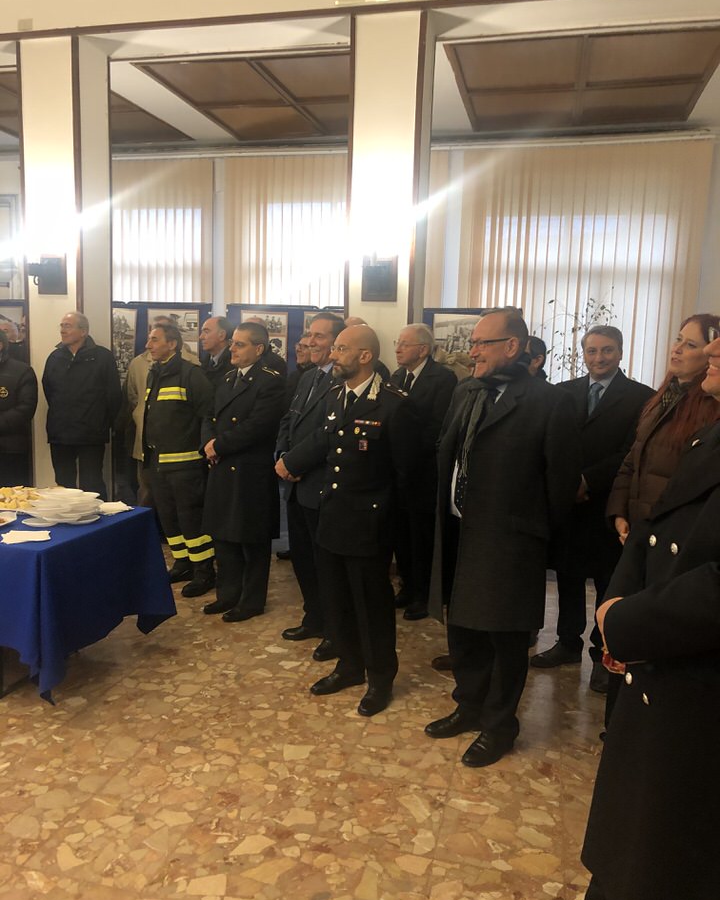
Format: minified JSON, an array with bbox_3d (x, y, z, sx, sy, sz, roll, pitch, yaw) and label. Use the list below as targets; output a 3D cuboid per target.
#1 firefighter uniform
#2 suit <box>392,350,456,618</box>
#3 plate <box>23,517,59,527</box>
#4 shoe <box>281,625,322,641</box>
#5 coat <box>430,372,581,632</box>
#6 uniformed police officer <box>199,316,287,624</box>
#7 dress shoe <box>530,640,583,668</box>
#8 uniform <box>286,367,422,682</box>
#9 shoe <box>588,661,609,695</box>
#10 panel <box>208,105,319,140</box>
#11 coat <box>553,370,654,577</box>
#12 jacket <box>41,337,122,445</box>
[{"bbox_3d":[-1.141,0.057,5.042,0.370,1.750,0.540,-4,10,-39],"label":"firefighter uniform"},{"bbox_3d":[0.376,0.201,4.745,0.340,1.500,0.520,-6,11,-43],"label":"suit"},{"bbox_3d":[-1.482,0.338,3.670,0.210,0.020,0.210,2,7,0],"label":"plate"},{"bbox_3d":[-0.292,0.991,4.348,0.290,0.110,0.105,-1,9,-20],"label":"shoe"},{"bbox_3d":[0.587,0.217,3.153,0.450,1.070,0.570,-3,10,-30],"label":"coat"},{"bbox_3d":[-0.704,0.126,4.575,0.430,1.730,0.550,-6,11,-41],"label":"uniformed police officer"},{"bbox_3d":[1.053,1.070,4.122,0.295,0.110,0.105,-1,8,-18],"label":"dress shoe"},{"bbox_3d":[0.016,0.387,3.558,0.380,1.450,0.550,-6,11,-41],"label":"uniform"},{"bbox_3d":[1.231,1.106,3.884,0.105,0.110,0.300,5,8,22],"label":"shoe"},{"bbox_3d":[-0.935,-3.228,7.636,0.880,0.040,1.060,3,8,13],"label":"panel"},{"bbox_3d":[1.186,0.120,3.892,0.540,1.040,0.340,8,10,40],"label":"coat"},{"bbox_3d":[-2.012,-0.420,5.650,0.580,0.800,0.340,3,8,9],"label":"jacket"}]

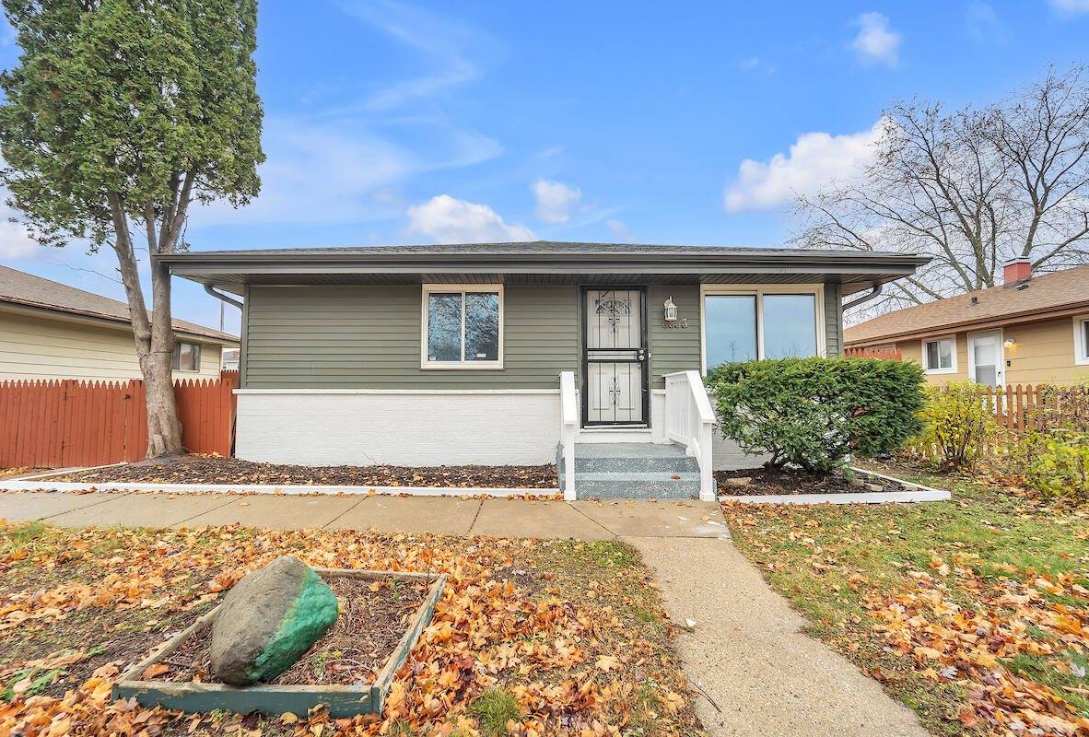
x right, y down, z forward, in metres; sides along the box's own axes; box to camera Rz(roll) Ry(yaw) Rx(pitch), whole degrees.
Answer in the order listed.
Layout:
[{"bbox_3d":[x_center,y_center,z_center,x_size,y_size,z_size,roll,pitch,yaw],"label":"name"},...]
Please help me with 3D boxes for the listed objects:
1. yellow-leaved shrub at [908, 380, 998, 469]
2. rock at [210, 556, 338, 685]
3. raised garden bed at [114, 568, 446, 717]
[{"bbox_3d":[5.941,0.810,6.250,1.100,1.250,1.050,0,-3,0],"label":"yellow-leaved shrub"},{"bbox_3d":[-1.225,1.109,1.950,0.400,0.430,0.460,-1,-3,15],"label":"rock"},{"bbox_3d":[-1.168,1.328,2.196,1.099,0.130,0.983,0,0,2],"label":"raised garden bed"}]

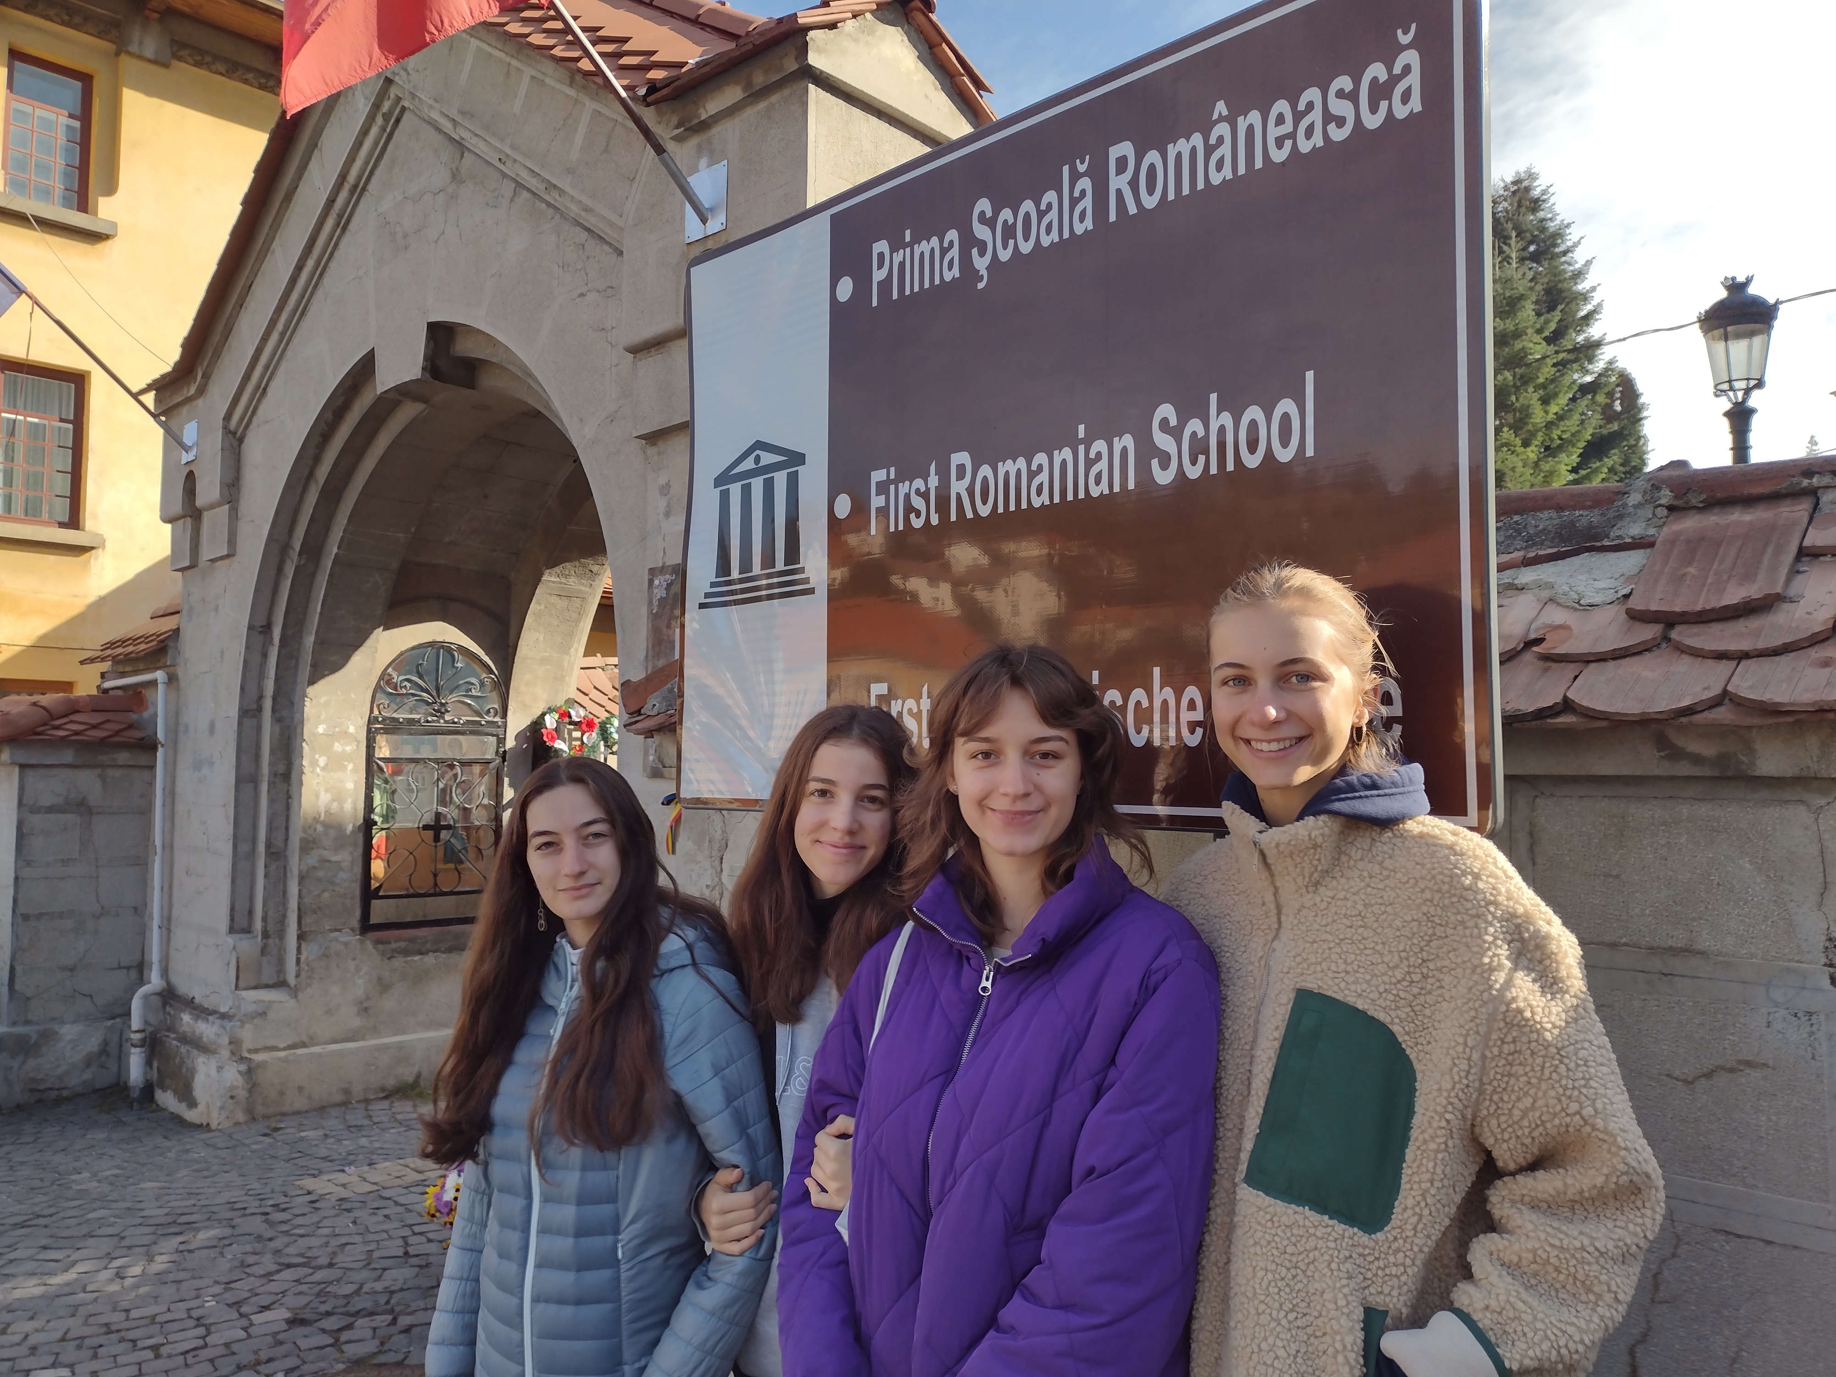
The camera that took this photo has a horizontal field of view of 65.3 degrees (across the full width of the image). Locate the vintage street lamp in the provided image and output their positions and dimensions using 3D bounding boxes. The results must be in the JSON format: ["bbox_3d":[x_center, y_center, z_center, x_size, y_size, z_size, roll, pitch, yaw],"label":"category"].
[{"bbox_3d":[4.821,-0.193,8.327,0.470,4.473,0.470,0,-3,0],"label":"vintage street lamp"}]

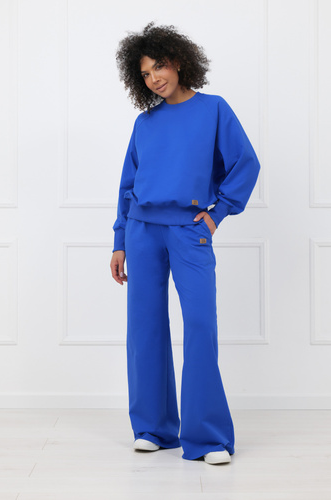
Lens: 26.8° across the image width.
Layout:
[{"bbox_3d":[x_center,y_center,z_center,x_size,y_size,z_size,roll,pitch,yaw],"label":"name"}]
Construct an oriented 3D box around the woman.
[{"bbox_3d":[0.078,-0.055,2.860,0.600,1.770,0.400,0,3,9],"label":"woman"}]

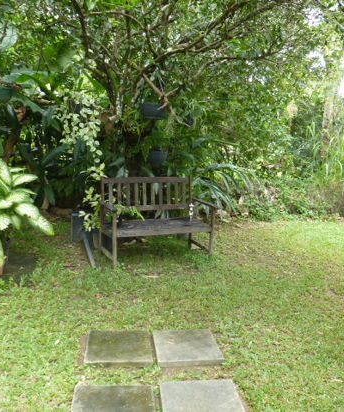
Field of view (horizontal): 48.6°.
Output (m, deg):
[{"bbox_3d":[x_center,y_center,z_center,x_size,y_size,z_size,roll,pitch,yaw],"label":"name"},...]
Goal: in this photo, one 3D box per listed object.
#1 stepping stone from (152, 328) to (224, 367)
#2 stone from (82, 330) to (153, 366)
[{"bbox_3d":[0.093,0.954,2.570,0.410,0.045,0.410,1,9,-8],"label":"stepping stone"},{"bbox_3d":[-0.349,0.944,2.526,0.410,0.045,0.410,1,9,-7],"label":"stone"}]

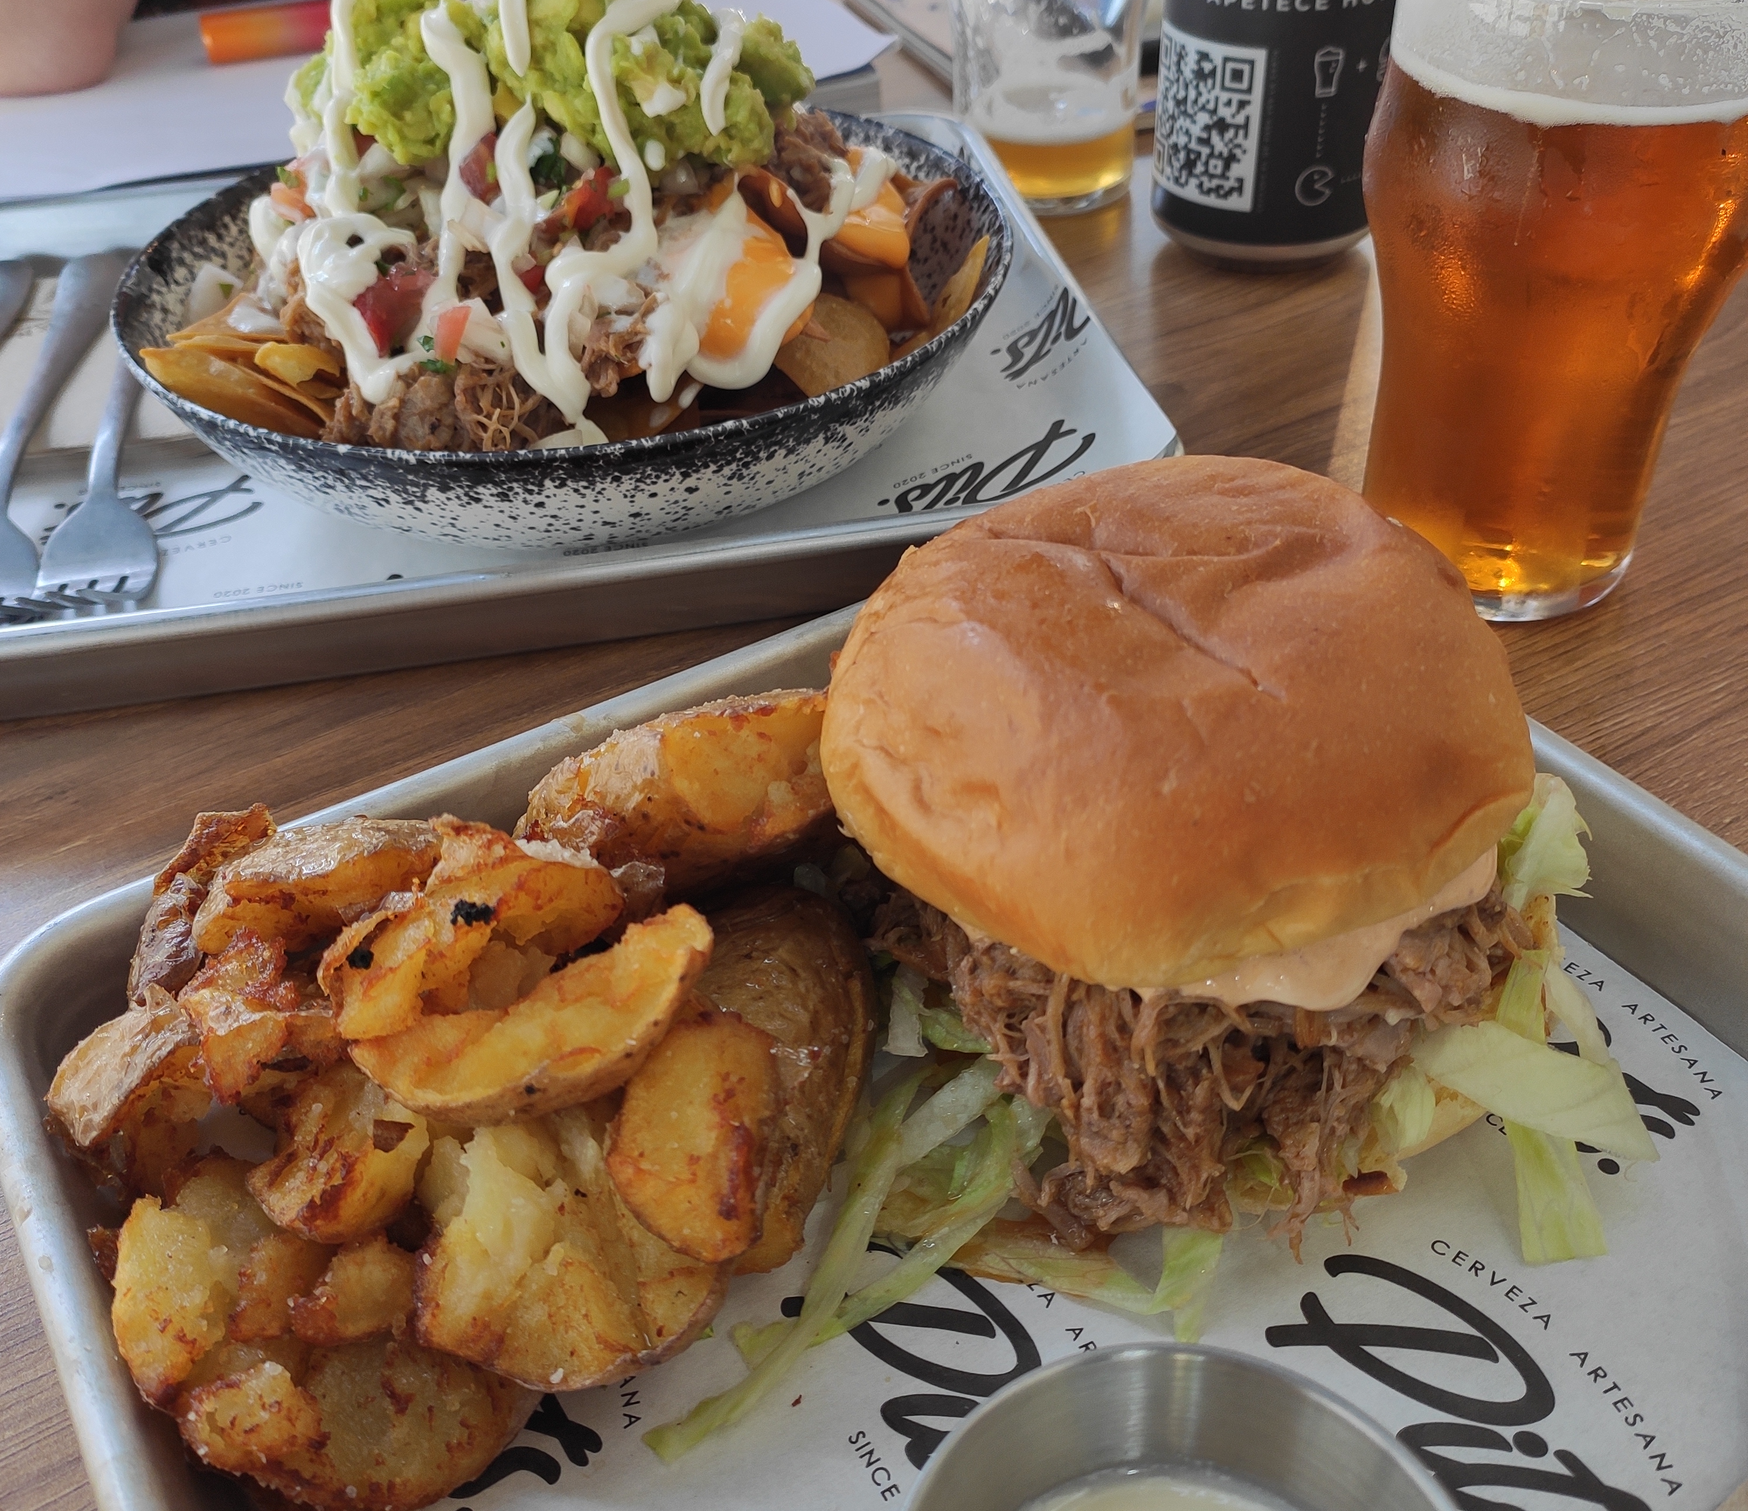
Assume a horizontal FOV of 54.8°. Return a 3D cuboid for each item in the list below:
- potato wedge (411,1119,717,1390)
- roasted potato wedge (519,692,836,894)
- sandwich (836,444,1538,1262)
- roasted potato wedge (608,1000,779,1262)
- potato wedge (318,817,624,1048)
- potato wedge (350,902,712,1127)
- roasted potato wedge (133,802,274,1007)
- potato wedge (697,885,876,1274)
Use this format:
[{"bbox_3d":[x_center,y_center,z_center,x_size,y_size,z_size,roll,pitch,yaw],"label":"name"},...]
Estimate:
[{"bbox_3d":[-0.040,0.066,0.224,0.044,0.032,0.042,-9,40,-8],"label":"potato wedge"},{"bbox_3d":[-0.031,0.007,0.292,0.066,0.031,0.033,-23,44,-22],"label":"roasted potato wedge"},{"bbox_3d":[0.045,0.005,0.251,0.109,0.085,0.106,-3,40,0],"label":"sandwich"},{"bbox_3d":[-0.024,0.051,0.227,0.026,0.026,0.038,3,40,8],"label":"roasted potato wedge"},{"bbox_3d":[-0.060,0.027,0.253,0.046,0.027,0.030,-21,43,-20],"label":"potato wedge"},{"bbox_3d":[-0.048,0.036,0.233,0.055,0.024,0.026,-18,42,-17],"label":"potato wedge"},{"bbox_3d":[-0.108,0.024,0.270,0.022,0.029,0.036,19,44,24],"label":"roasted potato wedge"},{"bbox_3d":[-0.015,0.045,0.249,0.036,0.032,0.066,2,40,6],"label":"potato wedge"}]

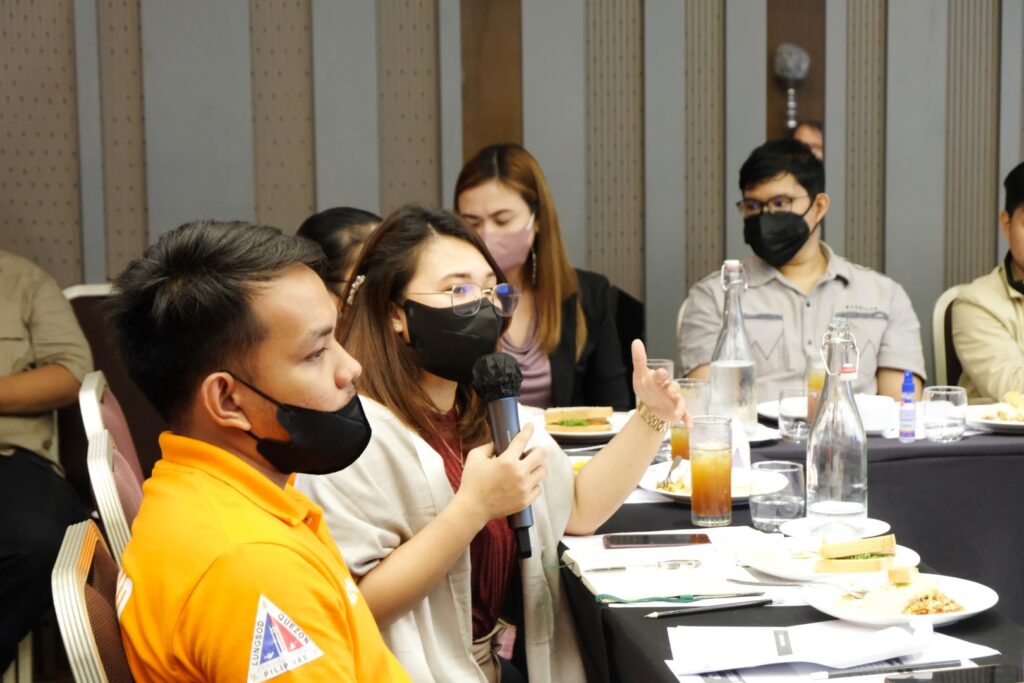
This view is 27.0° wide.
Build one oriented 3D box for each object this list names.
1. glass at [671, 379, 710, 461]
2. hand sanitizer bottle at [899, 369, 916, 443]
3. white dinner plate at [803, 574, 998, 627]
[{"bbox_3d":[0.302,0.145,3.583,0.061,0.155,0.061,0,7,6],"label":"glass"},{"bbox_3d":[0.705,0.115,3.798,0.029,0.129,0.029,1,8,11],"label":"hand sanitizer bottle"},{"bbox_3d":[0.480,0.329,2.639,0.245,0.025,0.245,0,7,6],"label":"white dinner plate"}]

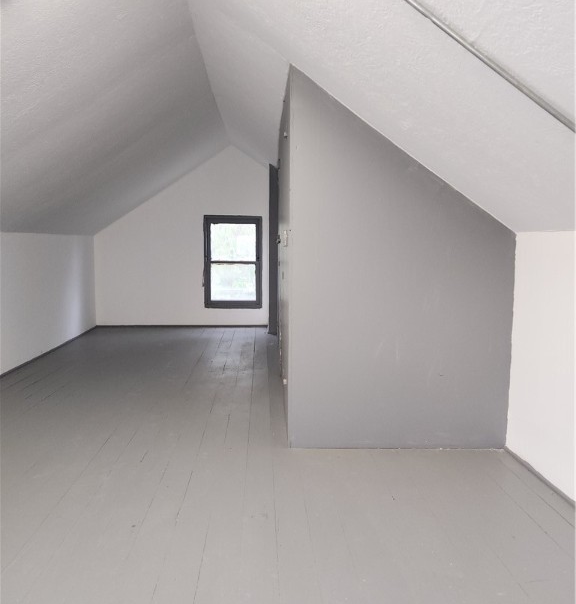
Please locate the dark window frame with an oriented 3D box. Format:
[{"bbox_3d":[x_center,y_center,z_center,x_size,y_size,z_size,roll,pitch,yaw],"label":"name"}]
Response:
[{"bbox_3d":[-0.800,-0.582,7.503,0.838,1.365,0.100,0,7,-3],"label":"dark window frame"}]

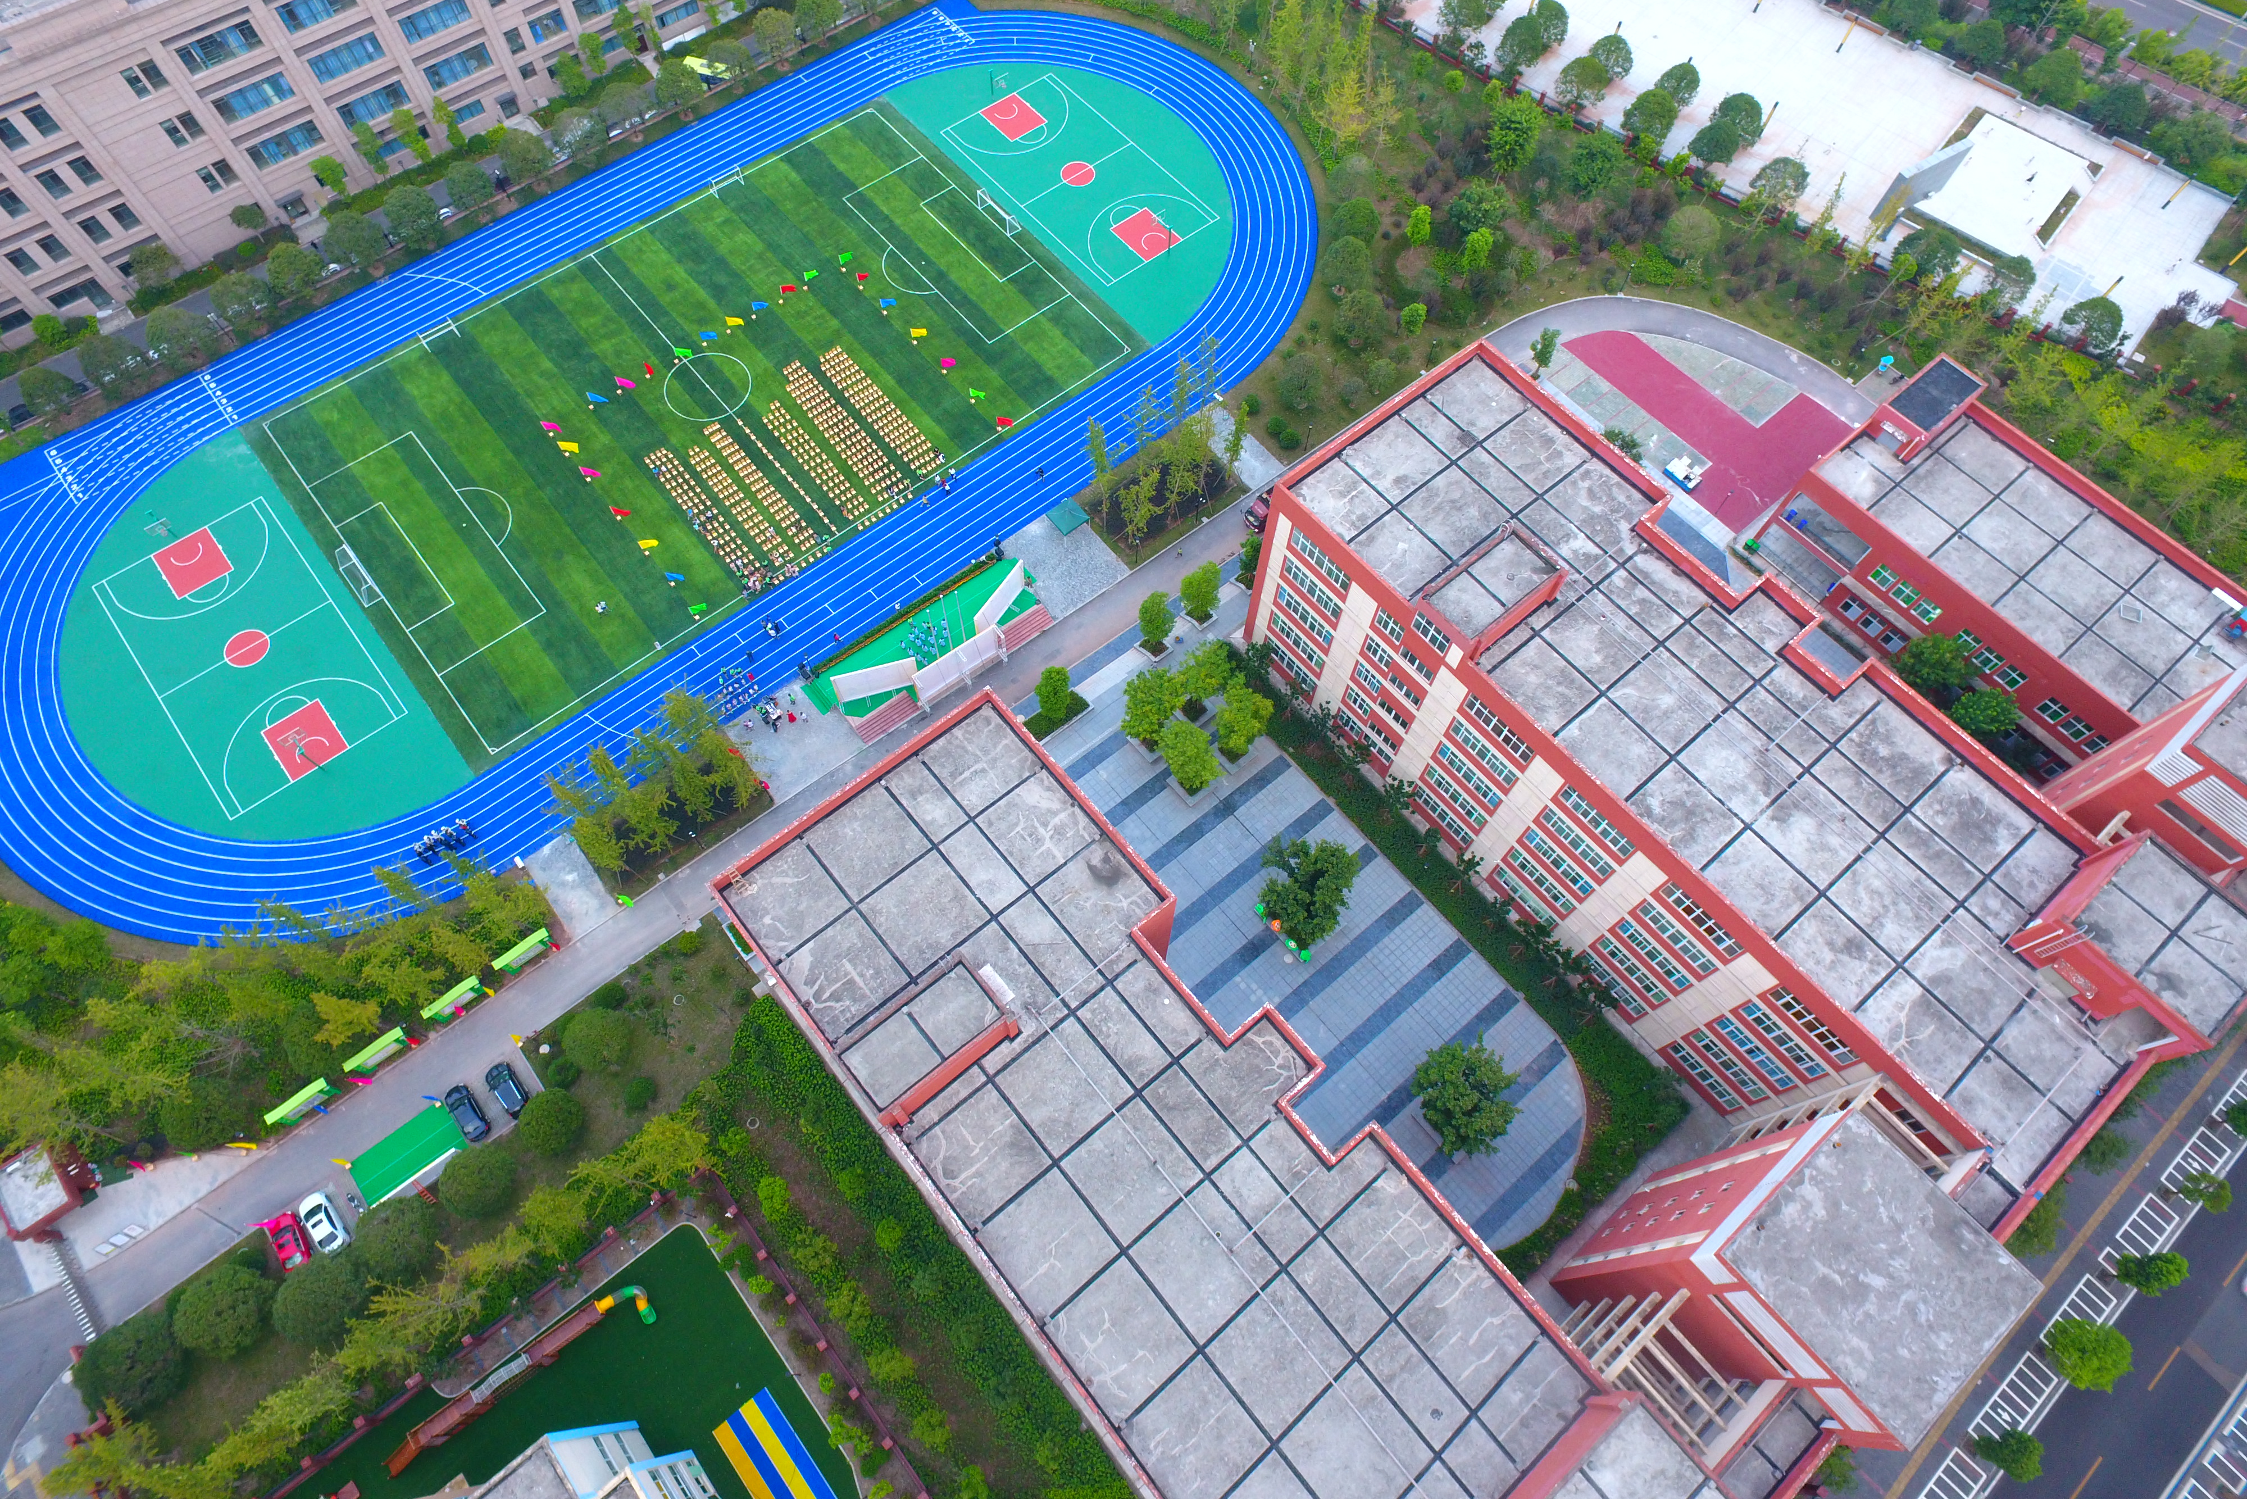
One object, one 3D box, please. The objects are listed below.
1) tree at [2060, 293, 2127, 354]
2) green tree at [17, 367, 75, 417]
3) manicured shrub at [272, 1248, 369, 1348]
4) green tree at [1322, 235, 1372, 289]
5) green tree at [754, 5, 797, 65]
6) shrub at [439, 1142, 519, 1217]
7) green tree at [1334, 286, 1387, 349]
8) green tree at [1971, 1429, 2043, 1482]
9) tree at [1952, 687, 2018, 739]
[{"bbox_3d":[95.575,-41.782,128.452,5.110,5.720,5.110,-37,71,-17],"label":"tree"},{"bbox_3d":[-97.691,-32.161,118.029,4.300,4.800,4.300,-37,71,-17],"label":"green tree"},{"bbox_3d":[-53.639,36.685,86.773,5.930,4.510,5.930,1,64,-2],"label":"manicured shrub"},{"bbox_3d":[21.982,-47.755,128.608,4.660,6.220,4.660,1,64,-2],"label":"green tree"},{"bbox_3d":[-37.519,-76.777,140.354,4.390,6.490,4.390,1,64,-2],"label":"green tree"},{"bbox_3d":[-44.693,29.861,90.115,5.000,4.600,5.000,4,64,0],"label":"shrub"},{"bbox_3d":[22.932,-41.434,125.601,5.040,6.260,5.040,1,64,-2],"label":"green tree"},{"bbox_3d":[57.265,45.897,84.964,3.100,6.300,3.100,1,64,-2],"label":"green tree"},{"bbox_3d":[70.950,-2.560,108.090,4.700,7.000,4.700,4,64,0],"label":"tree"}]

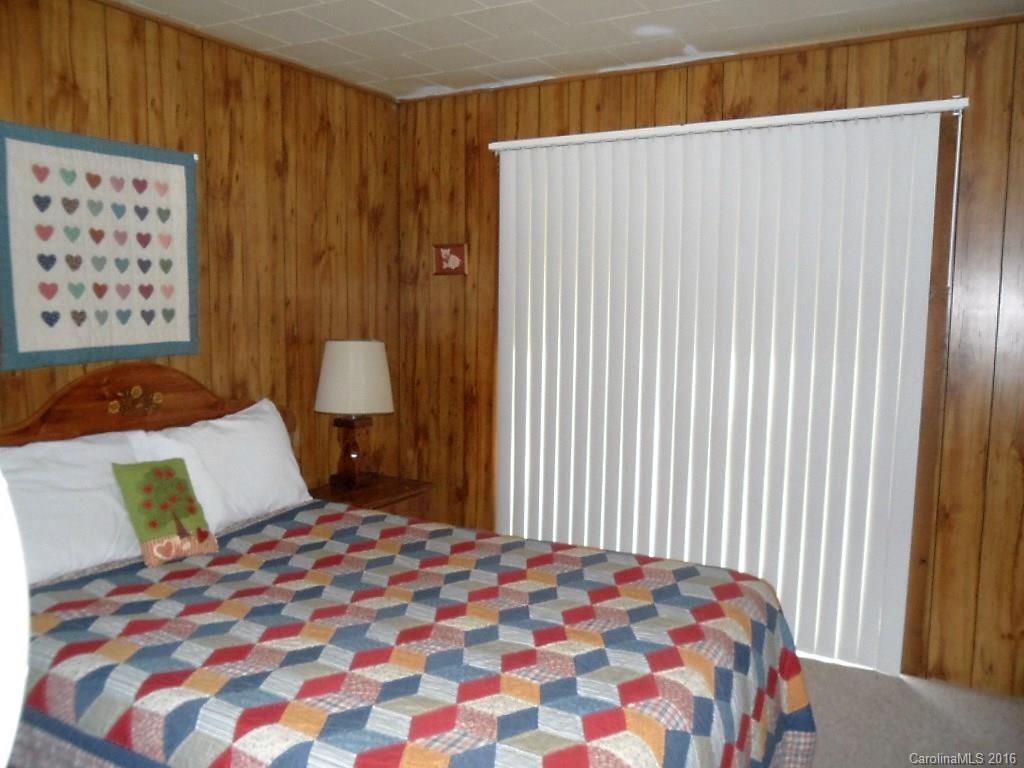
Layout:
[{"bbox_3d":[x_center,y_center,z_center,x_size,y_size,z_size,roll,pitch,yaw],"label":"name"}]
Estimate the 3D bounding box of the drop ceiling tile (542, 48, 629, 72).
[{"bbox_3d":[0.311,-1.371,3.371,0.302,0.018,0.302,4,8,29],"label":"drop ceiling tile"}]

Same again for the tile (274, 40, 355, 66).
[{"bbox_3d":[-0.798,-1.374,3.305,0.305,0.025,0.305,4,8,29],"label":"tile"}]

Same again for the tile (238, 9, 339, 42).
[{"bbox_3d":[-0.819,-1.335,2.969,0.305,0.025,0.305,4,8,29],"label":"tile"}]

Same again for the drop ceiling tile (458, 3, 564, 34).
[{"bbox_3d":[0.001,-1.316,2.864,0.305,0.025,0.305,4,8,29],"label":"drop ceiling tile"}]

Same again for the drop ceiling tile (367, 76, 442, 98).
[{"bbox_3d":[-0.489,-1.429,3.811,0.302,0.018,0.302,4,8,29],"label":"drop ceiling tile"}]

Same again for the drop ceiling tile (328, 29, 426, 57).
[{"bbox_3d":[-0.532,-1.354,3.158,0.305,0.025,0.305,4,8,29],"label":"drop ceiling tile"}]

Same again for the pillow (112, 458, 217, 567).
[{"bbox_3d":[-1.155,0.420,2.670,0.085,0.365,0.270,-35,-17,27],"label":"pillow"}]

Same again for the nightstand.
[{"bbox_3d":[-0.676,0.767,3.722,0.410,0.575,0.520,4,8,29],"label":"nightstand"}]

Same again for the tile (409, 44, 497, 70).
[{"bbox_3d":[-0.249,-1.369,3.337,0.302,0.018,0.302,4,8,29],"label":"tile"}]

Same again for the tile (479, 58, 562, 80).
[{"bbox_3d":[0.044,-1.391,3.518,0.302,0.018,0.302,4,8,29],"label":"tile"}]

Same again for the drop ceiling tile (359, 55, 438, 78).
[{"bbox_3d":[-0.508,-1.388,3.479,0.302,0.018,0.302,4,8,29],"label":"drop ceiling tile"}]

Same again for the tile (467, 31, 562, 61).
[{"bbox_3d":[0.020,-1.355,3.200,0.305,0.025,0.305,4,8,29],"label":"tile"}]

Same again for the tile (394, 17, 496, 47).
[{"bbox_3d":[-0.266,-1.335,3.011,0.305,0.025,0.305,4,8,29],"label":"tile"}]

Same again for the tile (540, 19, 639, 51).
[{"bbox_3d":[0.286,-1.336,3.054,0.305,0.025,0.305,4,8,29],"label":"tile"}]

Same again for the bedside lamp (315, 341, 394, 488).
[{"bbox_3d":[-0.724,0.136,3.625,0.360,0.655,0.360,0,7,0],"label":"bedside lamp"}]

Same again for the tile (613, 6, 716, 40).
[{"bbox_3d":[0.551,-1.310,2.898,0.302,0.018,0.302,4,8,29],"label":"tile"}]

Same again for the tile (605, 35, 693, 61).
[{"bbox_3d":[0.575,-1.355,3.240,0.305,0.025,0.300,4,8,29],"label":"tile"}]

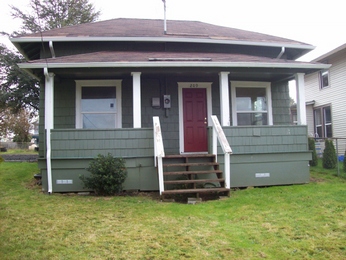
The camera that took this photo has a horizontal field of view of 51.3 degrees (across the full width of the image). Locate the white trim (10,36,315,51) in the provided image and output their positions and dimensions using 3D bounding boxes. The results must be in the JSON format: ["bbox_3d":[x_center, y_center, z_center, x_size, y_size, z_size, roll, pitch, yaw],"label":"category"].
[{"bbox_3d":[-0.024,-2.634,10.791,9.300,0.150,0.130,-1,-2,-8],"label":"white trim"}]

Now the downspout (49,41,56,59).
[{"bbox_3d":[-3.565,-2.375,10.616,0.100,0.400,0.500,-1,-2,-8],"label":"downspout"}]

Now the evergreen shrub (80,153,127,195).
[{"bbox_3d":[-1.701,1.093,8.837,1.100,1.030,1.000,-1,-2,-8],"label":"evergreen shrub"}]

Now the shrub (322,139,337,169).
[{"bbox_3d":[6.136,0.932,14.100,0.560,1.200,0.560,-1,-2,-8],"label":"shrub"}]

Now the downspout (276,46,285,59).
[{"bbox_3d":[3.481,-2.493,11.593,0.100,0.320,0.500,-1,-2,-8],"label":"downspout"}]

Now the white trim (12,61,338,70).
[{"bbox_3d":[0.285,-1.646,9.295,8.150,0.140,0.130,-1,-2,-8],"label":"white trim"}]

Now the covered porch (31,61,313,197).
[{"bbox_3d":[0.136,-0.057,10.412,7.450,3.320,1.950,-1,-2,-8],"label":"covered porch"}]

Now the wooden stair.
[{"bbox_3d":[0.471,1.152,8.983,1.620,0.970,1.250,-1,-2,-8],"label":"wooden stair"}]

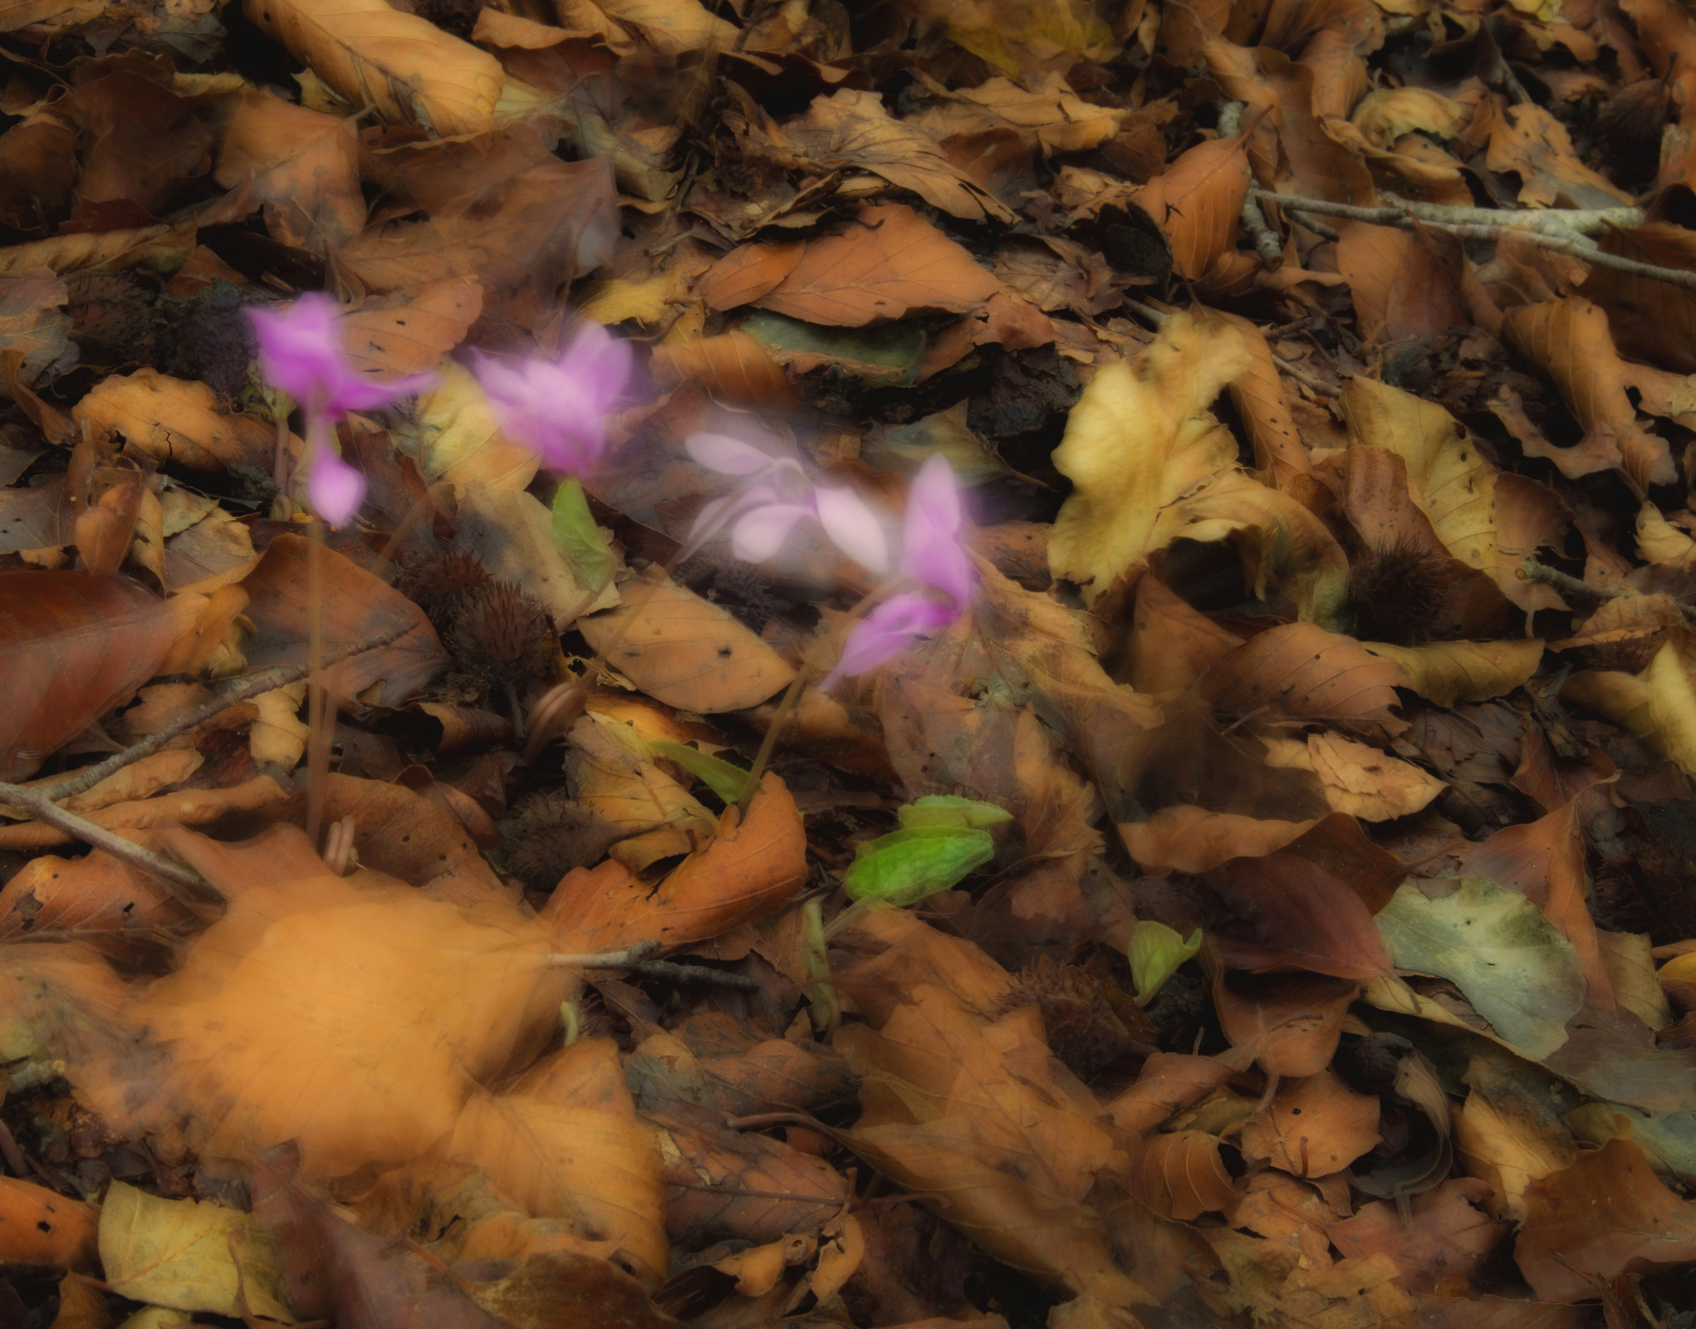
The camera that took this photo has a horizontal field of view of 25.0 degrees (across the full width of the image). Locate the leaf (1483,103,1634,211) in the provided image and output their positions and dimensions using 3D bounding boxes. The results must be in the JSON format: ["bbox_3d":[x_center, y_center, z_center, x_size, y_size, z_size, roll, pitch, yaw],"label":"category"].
[{"bbox_3d":[0.185,-0.133,0.998,0.044,0.013,0.026,20,44,23],"label":"leaf"}]

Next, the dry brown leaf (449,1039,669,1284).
[{"bbox_3d":[-0.058,0.100,0.770,0.042,0.018,0.051,-23,64,-12],"label":"dry brown leaf"}]

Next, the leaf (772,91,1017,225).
[{"bbox_3d":[0.013,-0.144,1.091,0.069,0.015,0.034,17,40,12],"label":"leaf"}]

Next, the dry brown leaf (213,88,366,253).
[{"bbox_3d":[-0.143,-0.128,0.985,0.038,0.024,0.043,0,40,0],"label":"dry brown leaf"}]

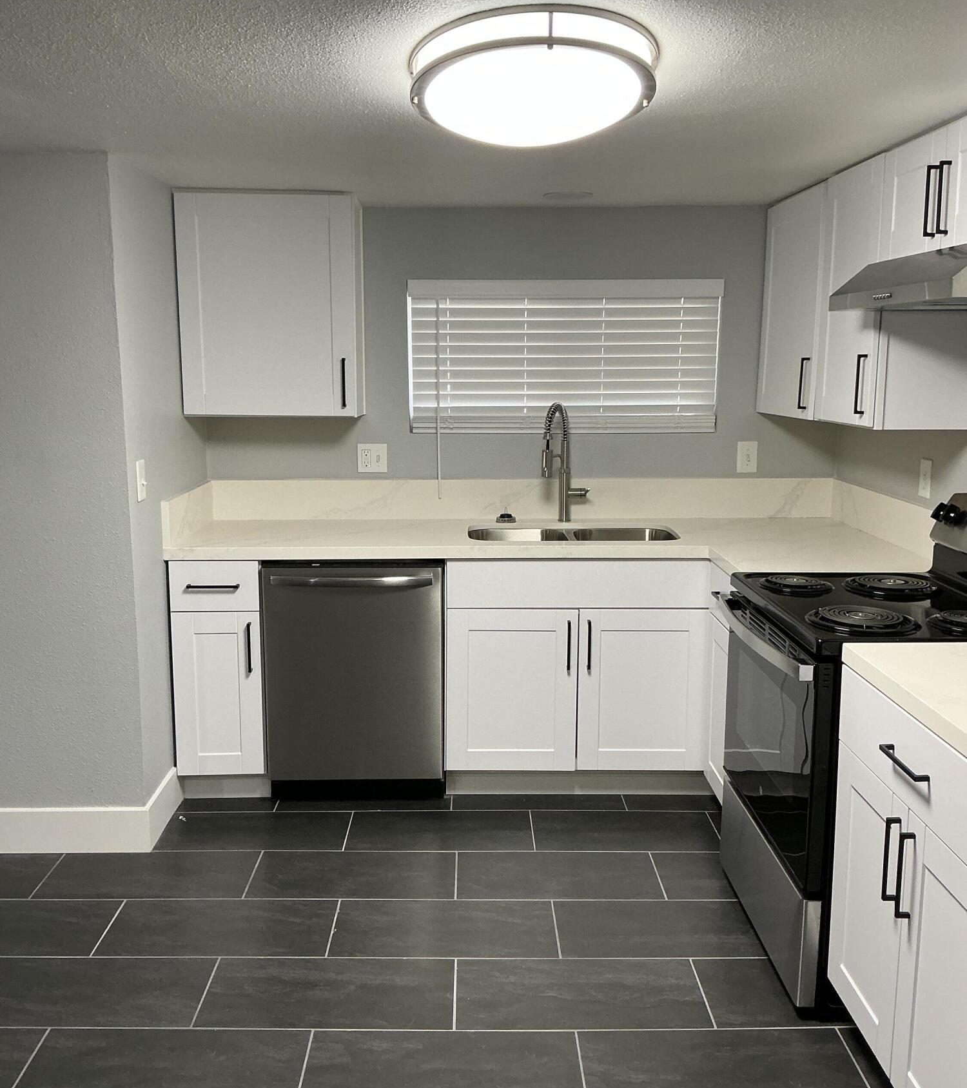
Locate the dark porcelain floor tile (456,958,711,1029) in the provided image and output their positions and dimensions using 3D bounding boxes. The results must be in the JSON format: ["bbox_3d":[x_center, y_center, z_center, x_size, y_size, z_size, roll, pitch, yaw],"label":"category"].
[{"bbox_3d":[0.238,1.115,2.569,0.608,0.010,0.299,0,10,-1],"label":"dark porcelain floor tile"}]

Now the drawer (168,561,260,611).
[{"bbox_3d":[-0.906,0.105,3.720,0.298,0.170,0.500,0,10,-1],"label":"drawer"}]

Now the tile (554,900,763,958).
[{"bbox_3d":[0.503,1.051,2.850,0.605,0.010,0.298,0,10,-1],"label":"tile"}]

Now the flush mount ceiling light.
[{"bbox_3d":[0.103,-0.927,2.139,0.508,0.118,0.508,0,6,0],"label":"flush mount ceiling light"}]

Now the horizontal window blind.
[{"bbox_3d":[0.321,-0.715,3.991,1.185,0.574,0.090,0,10,-1],"label":"horizontal window blind"}]

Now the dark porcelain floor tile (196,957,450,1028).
[{"bbox_3d":[-0.376,1.111,2.580,0.609,0.010,0.295,0,10,-1],"label":"dark porcelain floor tile"}]

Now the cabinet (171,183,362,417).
[{"bbox_3d":[-0.756,-0.854,3.772,0.607,0.760,0.320,0,10,-1],"label":"cabinet"}]

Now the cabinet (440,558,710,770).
[{"bbox_3d":[0.318,0.384,3.854,0.900,0.767,0.620,0,10,-1],"label":"cabinet"}]

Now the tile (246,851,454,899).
[{"bbox_3d":[-0.390,1.009,3.165,0.609,0.010,0.295,0,10,-1],"label":"tile"}]

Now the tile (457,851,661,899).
[{"bbox_3d":[0.225,1.010,3.155,0.608,0.010,0.299,0,10,-1],"label":"tile"}]

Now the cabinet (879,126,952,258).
[{"bbox_3d":[1.243,-0.873,2.622,0.320,0.296,0.380,0,10,-1],"label":"cabinet"}]

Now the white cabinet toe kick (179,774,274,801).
[{"bbox_3d":[-0.910,0.852,3.703,0.310,0.100,0.020,0,10,-1],"label":"white cabinet toe kick"}]

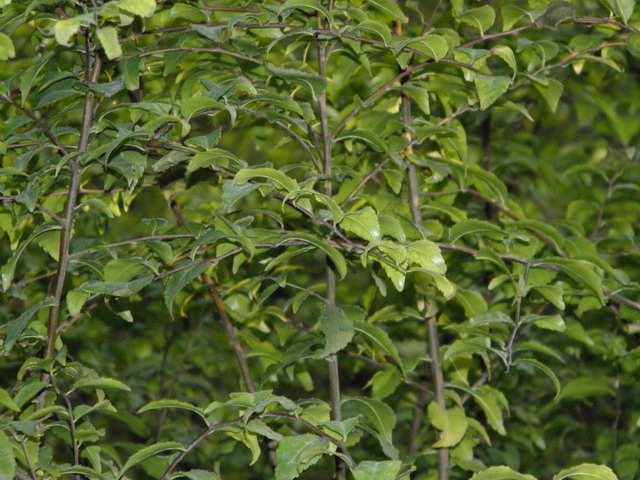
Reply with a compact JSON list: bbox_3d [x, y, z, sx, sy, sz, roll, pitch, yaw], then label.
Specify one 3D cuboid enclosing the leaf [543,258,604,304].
[{"bbox_3d":[0.255,0.042,4.250,0.062,0.046,0.035,0,3,0],"label":"leaf"}]

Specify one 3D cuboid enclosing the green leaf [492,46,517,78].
[{"bbox_3d":[0.186,-0.179,4.280,0.024,0.032,0.025,0,2,0],"label":"green leaf"}]

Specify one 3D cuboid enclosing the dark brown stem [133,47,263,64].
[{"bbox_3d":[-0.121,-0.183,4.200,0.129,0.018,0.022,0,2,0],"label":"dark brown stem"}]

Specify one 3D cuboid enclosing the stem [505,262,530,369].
[{"bbox_3d":[0.198,0.076,4.250,0.011,0.107,0.011,11,0,0],"label":"stem"}]

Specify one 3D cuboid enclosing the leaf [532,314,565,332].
[{"bbox_3d":[0.227,0.083,4.200,0.032,0.018,0.027,0,3,0],"label":"leaf"}]

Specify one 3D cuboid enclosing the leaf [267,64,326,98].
[{"bbox_3d":[-0.023,-0.155,4.150,0.061,0.020,0.027,22,0,0],"label":"leaf"}]

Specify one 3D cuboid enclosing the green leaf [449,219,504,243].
[{"bbox_3d":[0.158,-0.010,4.280,0.057,0.024,0.030,0,2,0],"label":"green leaf"}]

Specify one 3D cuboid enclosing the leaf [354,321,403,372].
[{"bbox_3d":[0.059,0.108,4.300,0.022,0.071,0.030,-45,0,0],"label":"leaf"}]

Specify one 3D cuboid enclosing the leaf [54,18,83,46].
[{"bbox_3d":[-0.245,-0.202,4.120,0.027,0.027,0.025,0,2,0],"label":"leaf"}]

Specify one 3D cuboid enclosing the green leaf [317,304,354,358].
[{"bbox_3d":[0.015,0.090,4.150,0.037,0.053,0.022,0,2,0],"label":"green leaf"}]

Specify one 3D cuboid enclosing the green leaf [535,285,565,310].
[{"bbox_3d":[0.230,0.058,4.250,0.030,0.026,0.030,0,3,0],"label":"green leaf"}]

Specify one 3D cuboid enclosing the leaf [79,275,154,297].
[{"bbox_3d":[-0.200,0.045,4.150,0.074,0.022,0.032,0,3,0],"label":"leaf"}]

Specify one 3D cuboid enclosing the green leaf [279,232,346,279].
[{"bbox_3d":[-0.006,0.015,4.150,0.071,0.035,0.028,20,0,0],"label":"green leaf"}]

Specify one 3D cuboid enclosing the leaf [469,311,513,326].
[{"bbox_3d":[0.169,0.078,4.200,0.044,0.016,0.026,0,3,0],"label":"leaf"}]

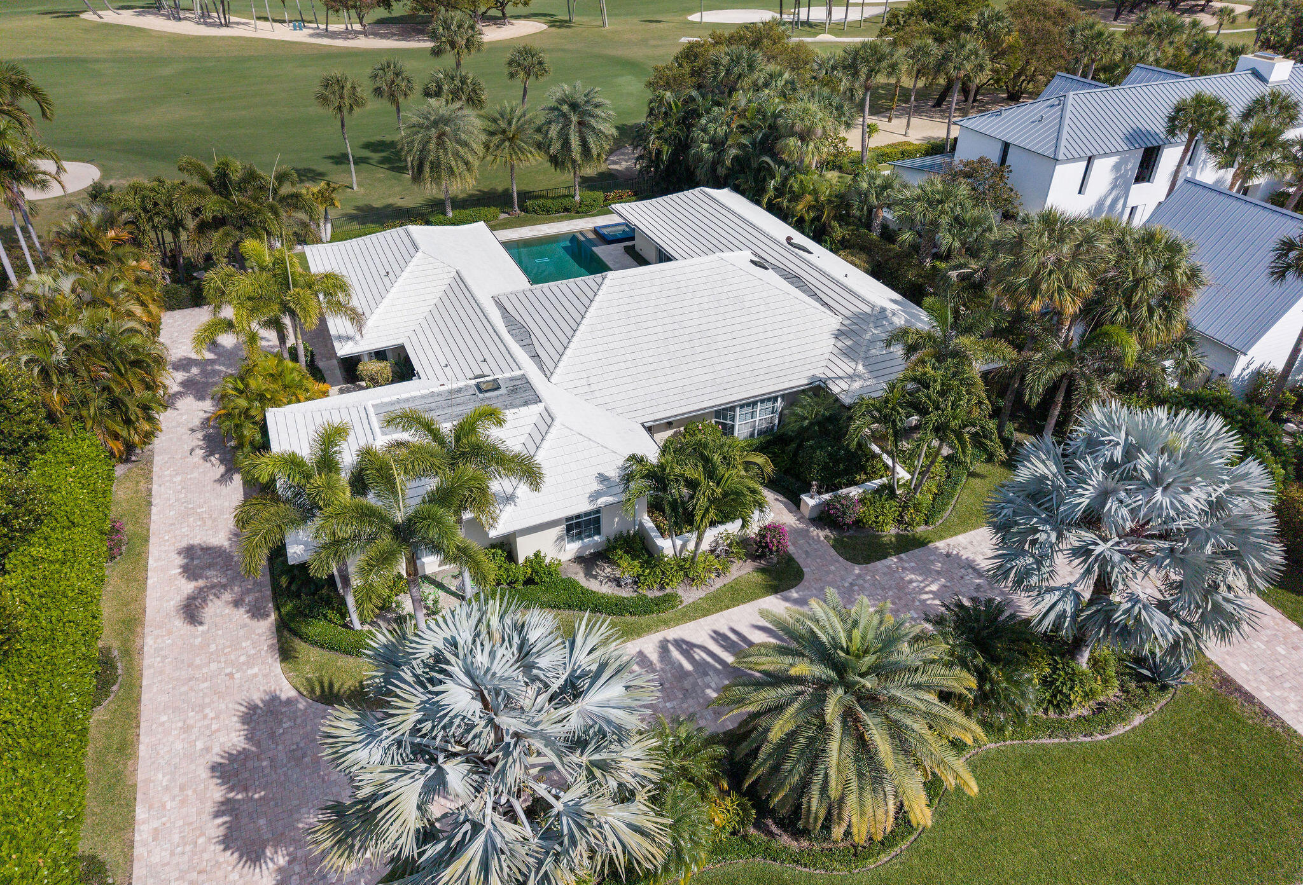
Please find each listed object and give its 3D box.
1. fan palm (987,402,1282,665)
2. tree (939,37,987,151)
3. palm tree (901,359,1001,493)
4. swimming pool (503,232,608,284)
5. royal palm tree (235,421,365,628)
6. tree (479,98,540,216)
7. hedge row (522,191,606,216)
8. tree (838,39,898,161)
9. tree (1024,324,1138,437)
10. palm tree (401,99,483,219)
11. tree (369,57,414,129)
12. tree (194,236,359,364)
[{"bbox_3d":[13.058,3.094,25.140,7.070,8.380,7.070,-14,36,-19],"label":"fan palm"},{"bbox_3d":[23.177,-26.178,68.872,3.380,8.720,3.380,10,34,15],"label":"tree"},{"bbox_3d":[10.384,-0.311,32.148,3.340,5.450,3.340,11,35,17],"label":"palm tree"},{"bbox_3d":[-5.766,-10.183,53.577,5.620,1.200,9.150,-14,36,-19],"label":"swimming pool"},{"bbox_3d":[-9.551,2.832,26.535,4.040,7.470,4.040,-14,36,-19],"label":"royal palm tree"},{"bbox_3d":[-9.056,-18.464,58.637,3.940,7.170,3.940,-14,36,-19],"label":"tree"},{"bbox_3d":[-5.623,-15.781,59.934,5.300,0.960,1.300,-13,35,-19],"label":"hedge row"},{"bbox_3d":[15.739,-25.224,67.258,4.190,8.860,4.190,7,34,11],"label":"tree"},{"bbox_3d":[16.002,-1.876,34.998,4.140,5.650,4.140,-14,36,-19],"label":"tree"},{"bbox_3d":[-13.393,-18.018,57.823,5.150,7.370,5.150,-14,36,-19],"label":"palm tree"},{"bbox_3d":[-18.137,-23.350,65.106,3.230,8.180,3.230,-14,36,-19],"label":"tree"},{"bbox_3d":[-16.246,-5.779,39.617,6.720,6.360,6.000,-13,35,-20],"label":"tree"}]

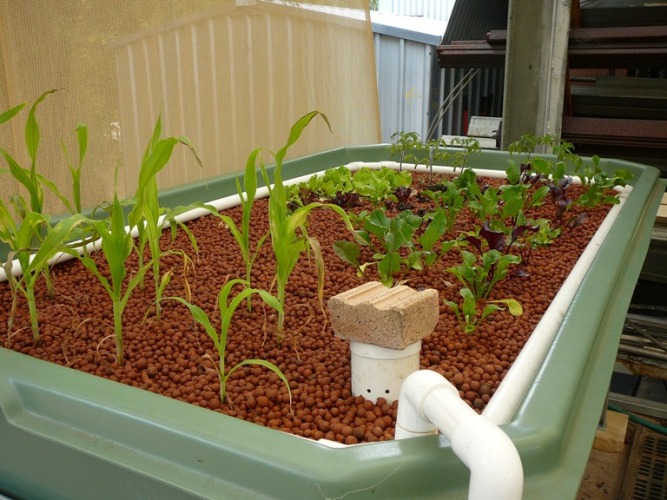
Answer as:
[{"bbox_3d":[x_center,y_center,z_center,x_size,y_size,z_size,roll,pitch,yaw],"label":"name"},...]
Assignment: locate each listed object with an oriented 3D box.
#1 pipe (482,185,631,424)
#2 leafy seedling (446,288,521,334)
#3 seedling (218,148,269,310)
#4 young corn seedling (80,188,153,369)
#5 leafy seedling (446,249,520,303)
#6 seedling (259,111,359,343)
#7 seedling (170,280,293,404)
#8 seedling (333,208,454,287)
[{"bbox_3d":[0.665,0.008,1.750,0.046,0.046,1.960,8,18,27],"label":"pipe"},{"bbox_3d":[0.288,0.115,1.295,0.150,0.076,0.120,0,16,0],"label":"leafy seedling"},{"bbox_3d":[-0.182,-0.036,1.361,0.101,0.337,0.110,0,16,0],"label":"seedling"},{"bbox_3d":[-0.367,0.050,1.130,0.121,0.303,0.130,0,16,0],"label":"young corn seedling"},{"bbox_3d":[0.323,0.058,1.452,0.159,0.098,0.130,0,16,0],"label":"leafy seedling"},{"bbox_3d":[-0.044,-0.033,1.195,0.177,0.421,0.150,0,16,0],"label":"seedling"},{"bbox_3d":[-0.156,0.137,1.009,0.183,0.200,0.130,0,16,0],"label":"seedling"},{"bbox_3d":[0.143,-0.008,1.603,0.290,0.145,0.220,0,16,0],"label":"seedling"}]

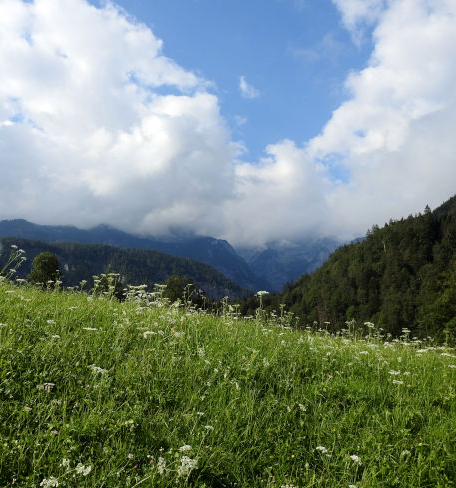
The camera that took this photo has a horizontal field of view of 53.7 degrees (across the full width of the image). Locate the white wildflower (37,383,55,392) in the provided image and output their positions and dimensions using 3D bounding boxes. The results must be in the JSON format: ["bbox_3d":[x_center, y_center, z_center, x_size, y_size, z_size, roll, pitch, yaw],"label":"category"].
[{"bbox_3d":[-1.208,0.955,3.000,0.115,0.045,0.090,0,-2,0],"label":"white wildflower"}]

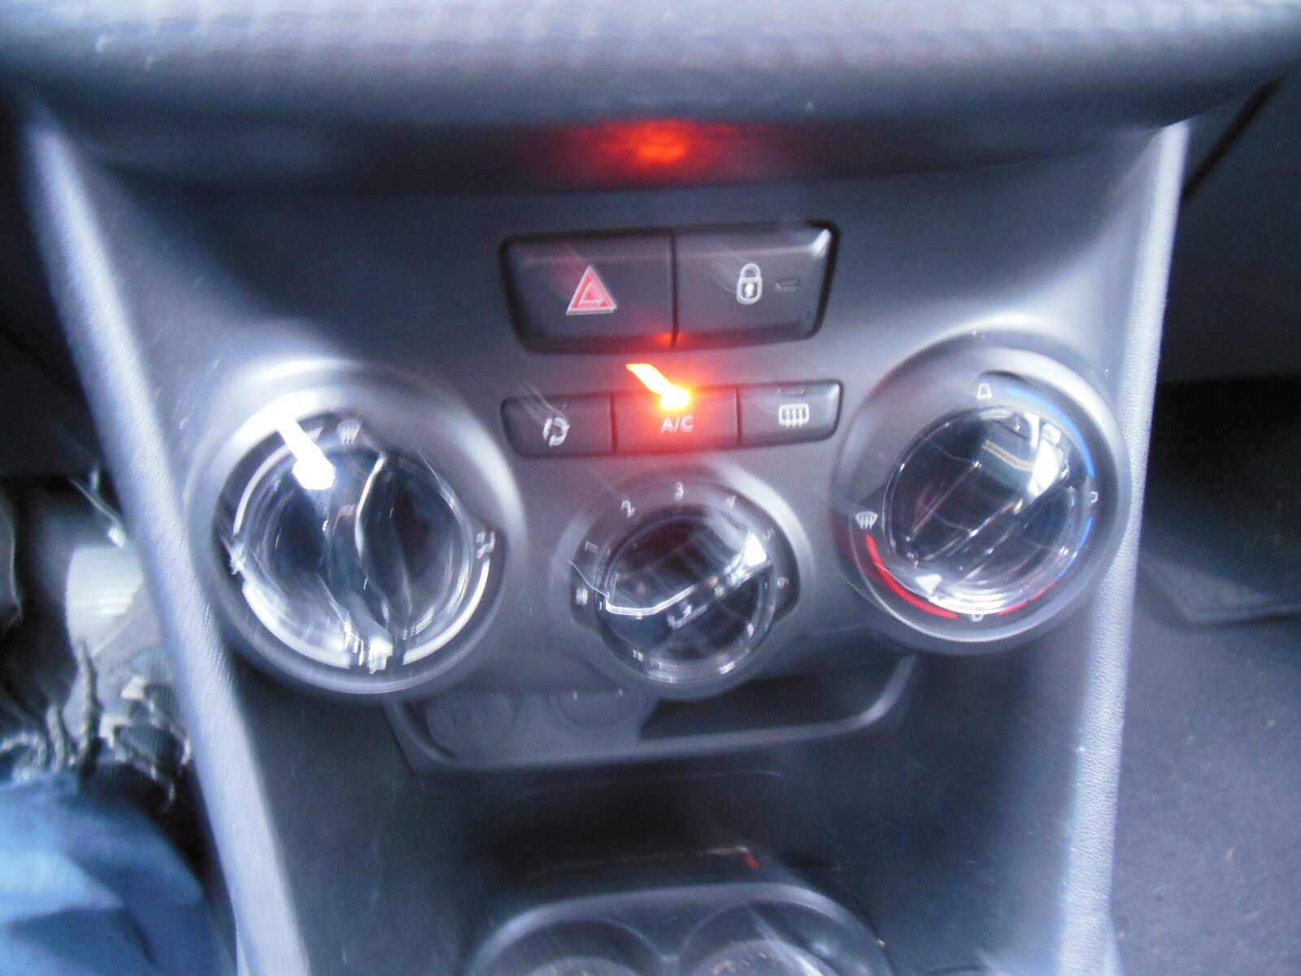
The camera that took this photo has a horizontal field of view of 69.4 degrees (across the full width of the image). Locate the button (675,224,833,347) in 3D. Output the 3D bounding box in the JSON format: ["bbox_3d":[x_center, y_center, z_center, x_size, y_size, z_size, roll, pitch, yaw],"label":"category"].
[{"bbox_3d":[0.024,-0.047,0.216,0.035,0.025,0.012,-3,12,-2],"label":"button"}]

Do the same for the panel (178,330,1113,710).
[{"bbox_3d":[0.004,0.008,0.225,0.210,0.081,0.035,-3,12,-2],"label":"panel"}]

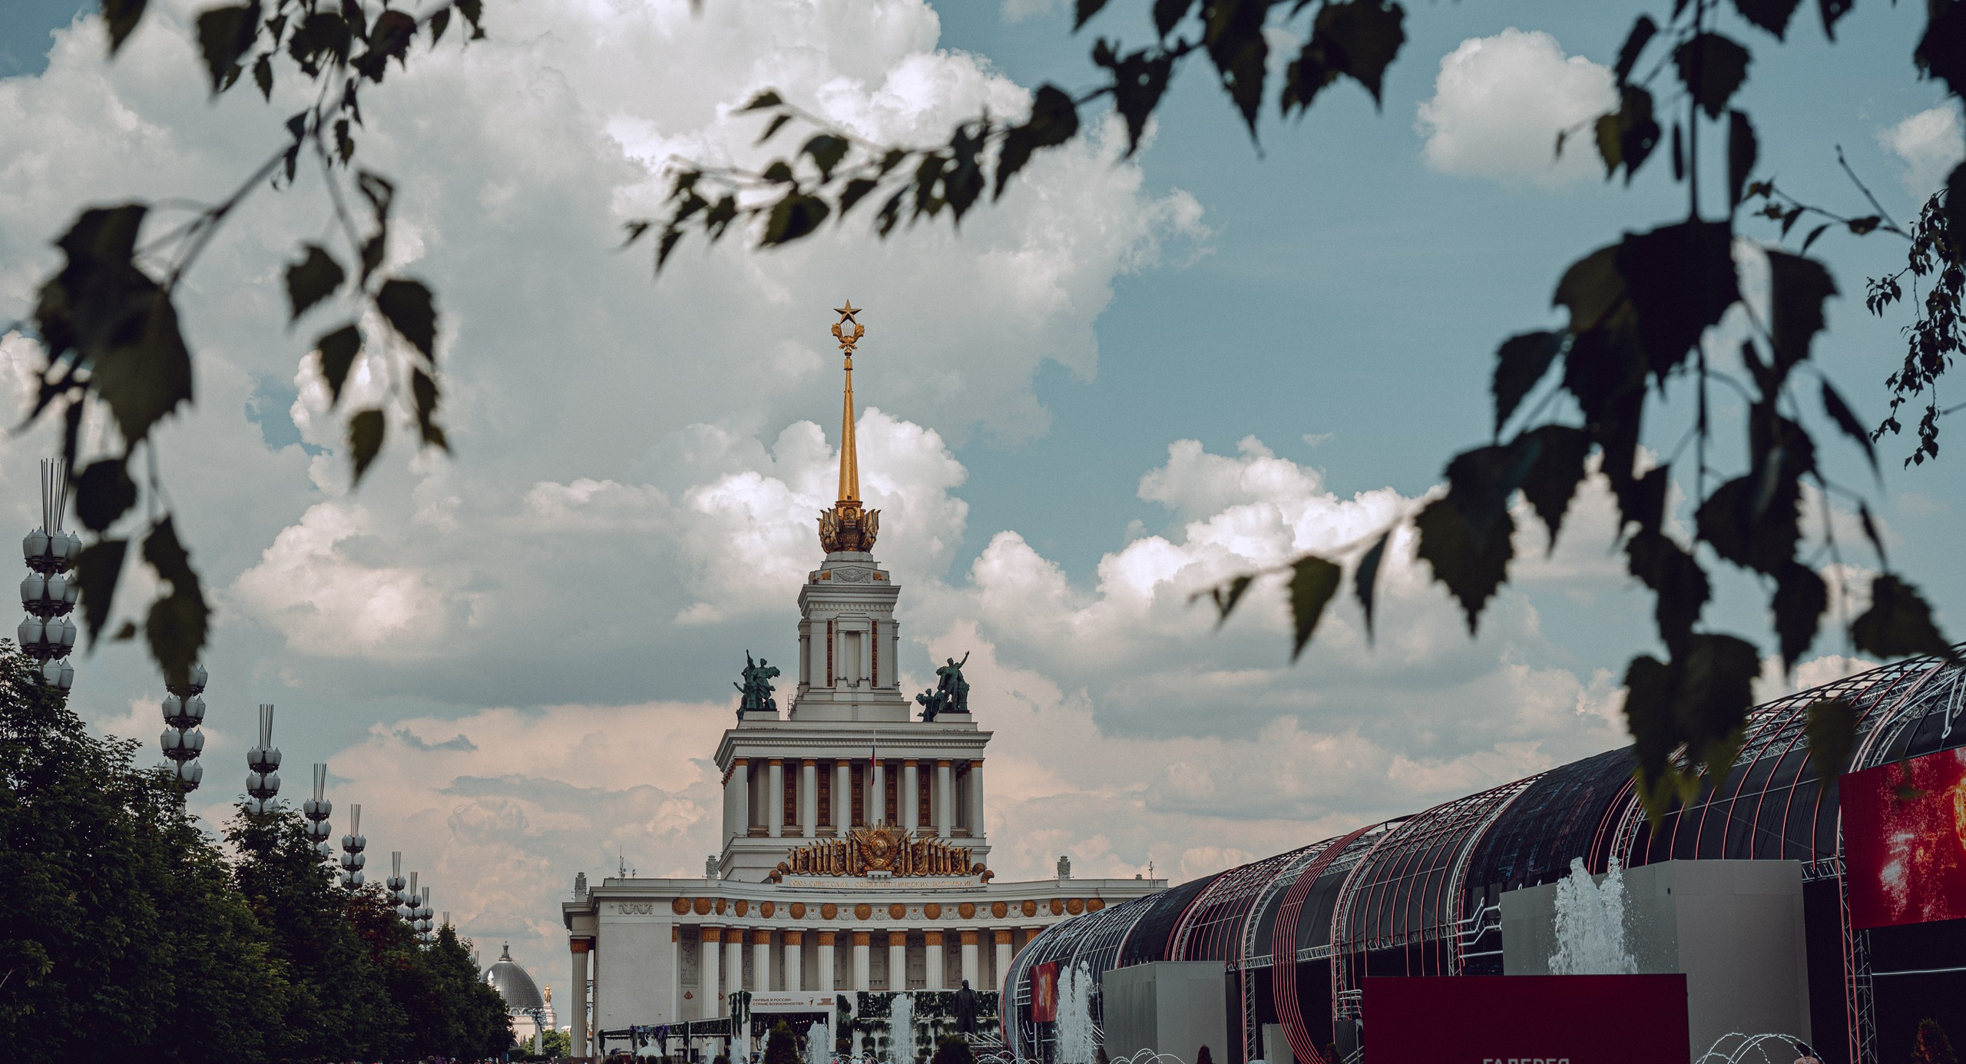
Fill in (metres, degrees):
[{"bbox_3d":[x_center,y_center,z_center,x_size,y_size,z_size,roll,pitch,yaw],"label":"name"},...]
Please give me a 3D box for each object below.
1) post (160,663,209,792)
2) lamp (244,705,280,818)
[{"bbox_3d":[-24.455,10.098,74.771,1.400,15.360,1.400,1,-12,-9],"label":"post"},{"bbox_3d":[-25.692,13.294,87.091,1.291,14.500,1.291,1,-12,-9],"label":"lamp"}]

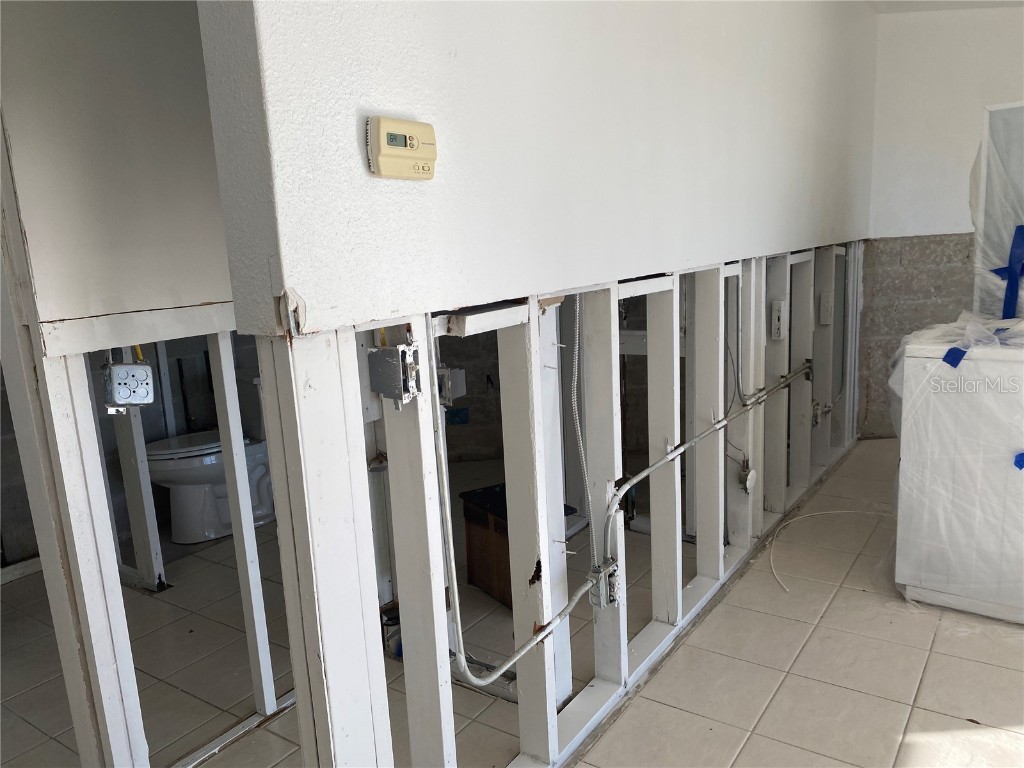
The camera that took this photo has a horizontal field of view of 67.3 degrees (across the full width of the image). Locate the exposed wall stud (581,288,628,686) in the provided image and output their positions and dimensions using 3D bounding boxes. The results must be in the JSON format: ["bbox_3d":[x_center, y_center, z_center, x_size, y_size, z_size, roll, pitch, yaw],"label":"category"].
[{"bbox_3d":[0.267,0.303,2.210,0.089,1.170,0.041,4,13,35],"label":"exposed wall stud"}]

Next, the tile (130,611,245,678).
[{"bbox_3d":[-1.172,0.931,2.733,0.333,0.010,0.333,4,13,35],"label":"tile"}]

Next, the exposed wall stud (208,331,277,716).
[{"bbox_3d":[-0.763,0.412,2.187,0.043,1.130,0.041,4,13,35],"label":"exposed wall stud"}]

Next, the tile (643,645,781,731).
[{"bbox_3d":[0.598,0.895,2.284,0.333,0.010,0.333,4,12,35],"label":"tile"}]

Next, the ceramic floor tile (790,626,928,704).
[{"bbox_3d":[1.070,0.855,2.360,0.333,0.010,0.333,4,12,35],"label":"ceramic floor tile"}]

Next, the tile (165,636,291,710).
[{"bbox_3d":[-0.895,0.949,2.538,0.333,0.010,0.333,4,13,35],"label":"tile"}]

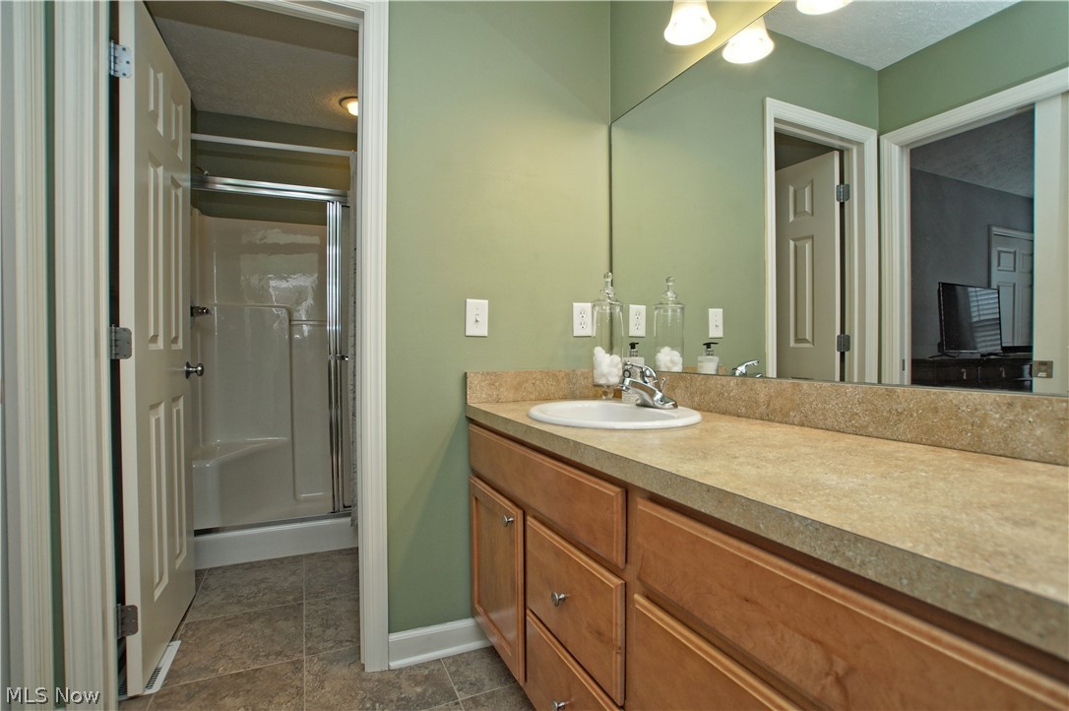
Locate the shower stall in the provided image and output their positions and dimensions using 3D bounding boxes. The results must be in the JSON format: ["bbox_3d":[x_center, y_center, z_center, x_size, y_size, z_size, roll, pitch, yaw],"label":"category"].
[{"bbox_3d":[-1.117,0.001,2.623,1.340,1.820,0.860,-1,1,-21],"label":"shower stall"}]

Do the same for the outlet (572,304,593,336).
[{"bbox_3d":[0.166,-0.122,1.637,0.071,0.115,0.010,-1,1,-21],"label":"outlet"}]

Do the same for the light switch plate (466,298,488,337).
[{"bbox_3d":[-0.178,-0.118,1.499,0.071,0.115,0.014,-1,1,-21],"label":"light switch plate"}]

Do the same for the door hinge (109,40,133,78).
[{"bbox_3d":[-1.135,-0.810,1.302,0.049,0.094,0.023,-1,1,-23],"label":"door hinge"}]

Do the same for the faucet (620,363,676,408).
[{"bbox_3d":[0.308,0.082,1.347,0.142,0.127,0.155,-1,1,-21],"label":"faucet"}]

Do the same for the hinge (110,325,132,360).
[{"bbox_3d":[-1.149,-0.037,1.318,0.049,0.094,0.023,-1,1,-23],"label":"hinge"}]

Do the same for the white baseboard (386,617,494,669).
[{"bbox_3d":[-0.275,0.884,1.475,0.345,0.095,0.017,-1,1,-21],"label":"white baseboard"}]

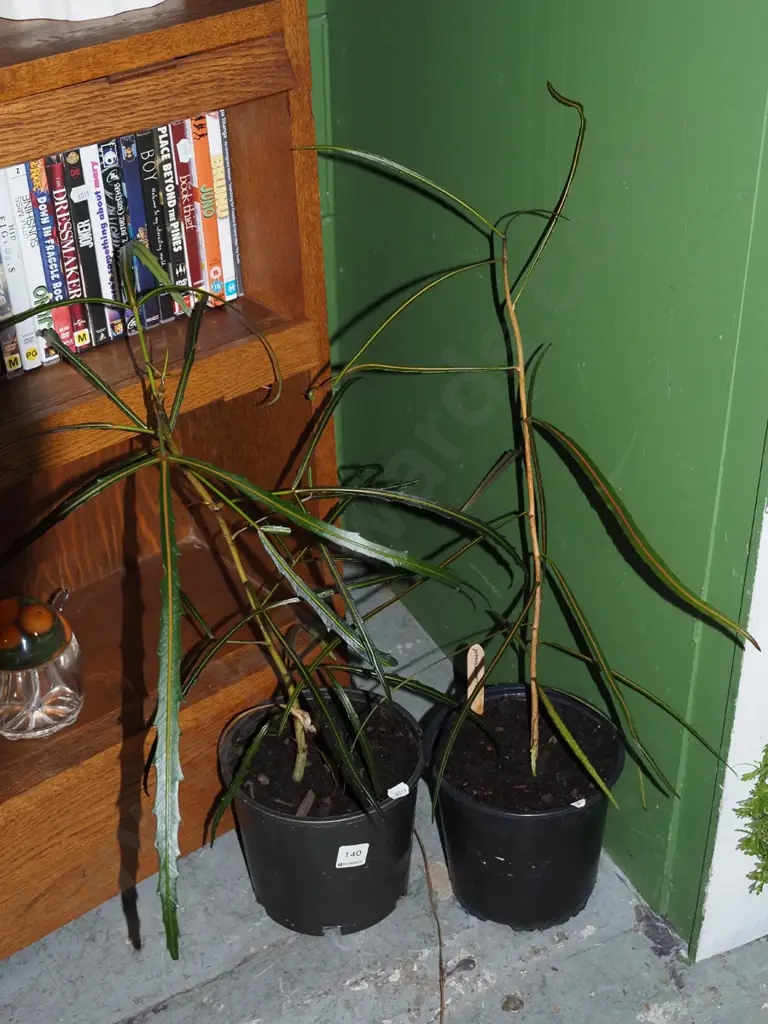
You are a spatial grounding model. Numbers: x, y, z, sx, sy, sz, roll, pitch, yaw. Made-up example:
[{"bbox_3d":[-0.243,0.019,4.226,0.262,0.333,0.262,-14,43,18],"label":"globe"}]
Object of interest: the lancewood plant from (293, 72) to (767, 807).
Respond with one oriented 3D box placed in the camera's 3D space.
[{"bbox_3d":[0.114,0.007,1.315,0.280,0.660,0.470,-16,37,-20],"label":"lancewood plant"}]

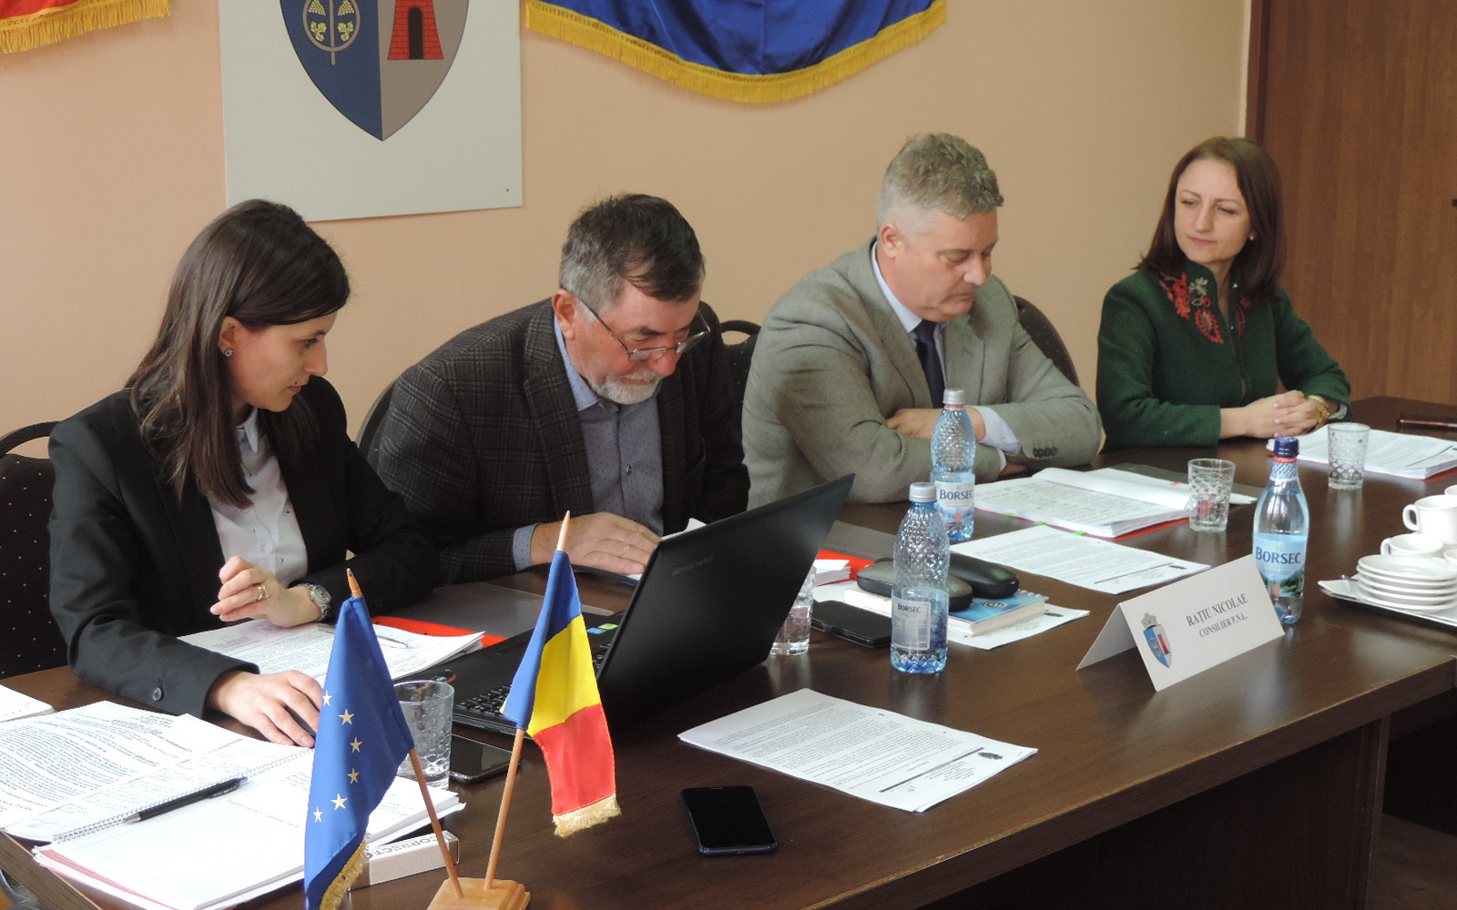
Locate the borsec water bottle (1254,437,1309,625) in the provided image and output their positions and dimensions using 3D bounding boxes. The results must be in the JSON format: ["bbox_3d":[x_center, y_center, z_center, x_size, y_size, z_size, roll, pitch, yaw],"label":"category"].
[{"bbox_3d":[0.688,0.092,2.456,0.067,0.229,0.067,4,13,16],"label":"borsec water bottle"}]

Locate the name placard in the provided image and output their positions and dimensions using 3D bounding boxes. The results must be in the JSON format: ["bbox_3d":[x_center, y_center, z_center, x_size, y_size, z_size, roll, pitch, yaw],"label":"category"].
[{"bbox_3d":[0.539,0.189,2.330,0.106,0.092,0.296,11,17,42],"label":"name placard"}]

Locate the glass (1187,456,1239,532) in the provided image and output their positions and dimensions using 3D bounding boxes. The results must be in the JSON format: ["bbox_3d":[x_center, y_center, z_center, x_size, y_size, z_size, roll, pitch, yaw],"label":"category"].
[{"bbox_3d":[0.709,0.061,2.901,0.069,0.092,0.069,0,12,0],"label":"glass"}]

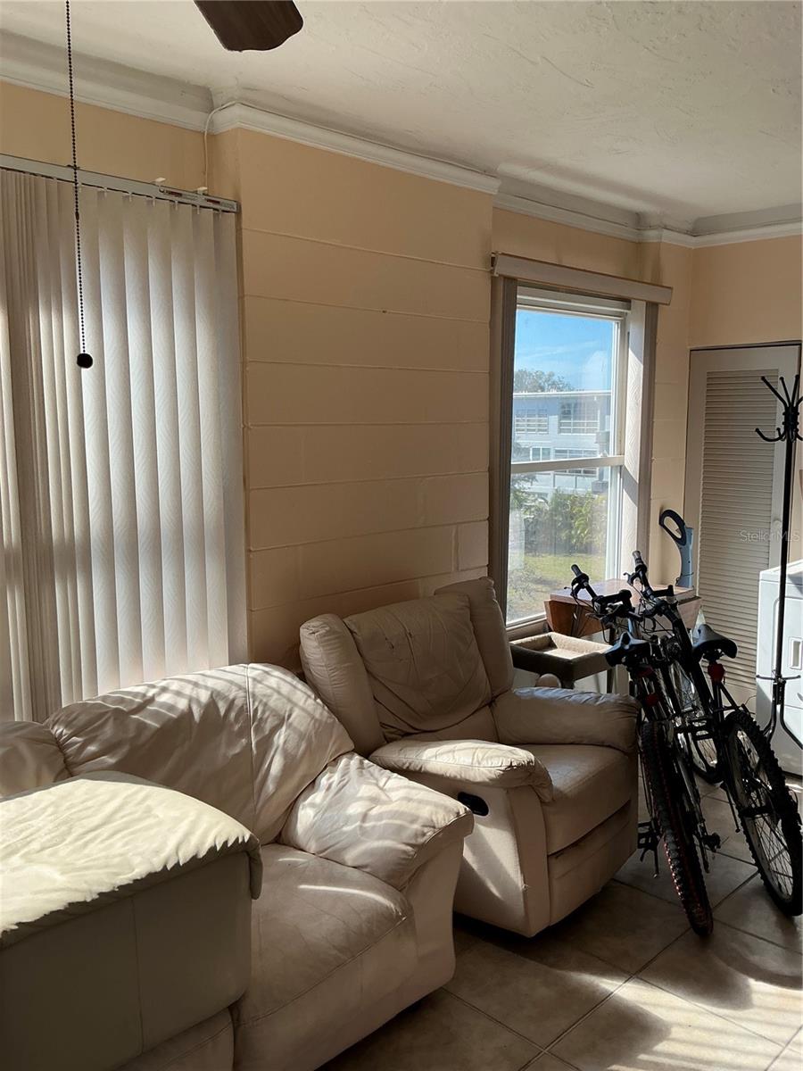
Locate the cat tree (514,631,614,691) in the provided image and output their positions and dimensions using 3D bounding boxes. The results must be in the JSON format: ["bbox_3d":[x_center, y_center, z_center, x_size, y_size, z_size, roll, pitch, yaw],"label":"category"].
[{"bbox_3d":[0.716,0.818,3.948,0.420,0.670,0.420,-8,11,-43],"label":"cat tree"}]

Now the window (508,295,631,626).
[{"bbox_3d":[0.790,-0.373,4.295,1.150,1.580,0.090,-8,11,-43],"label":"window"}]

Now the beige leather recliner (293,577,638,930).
[{"bbox_3d":[0.313,0.753,3.128,0.850,1.030,0.970,6,10,36],"label":"beige leather recliner"}]

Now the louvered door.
[{"bbox_3d":[1.777,0.029,4.629,0.050,2.020,0.600,-8,11,-43],"label":"louvered door"}]

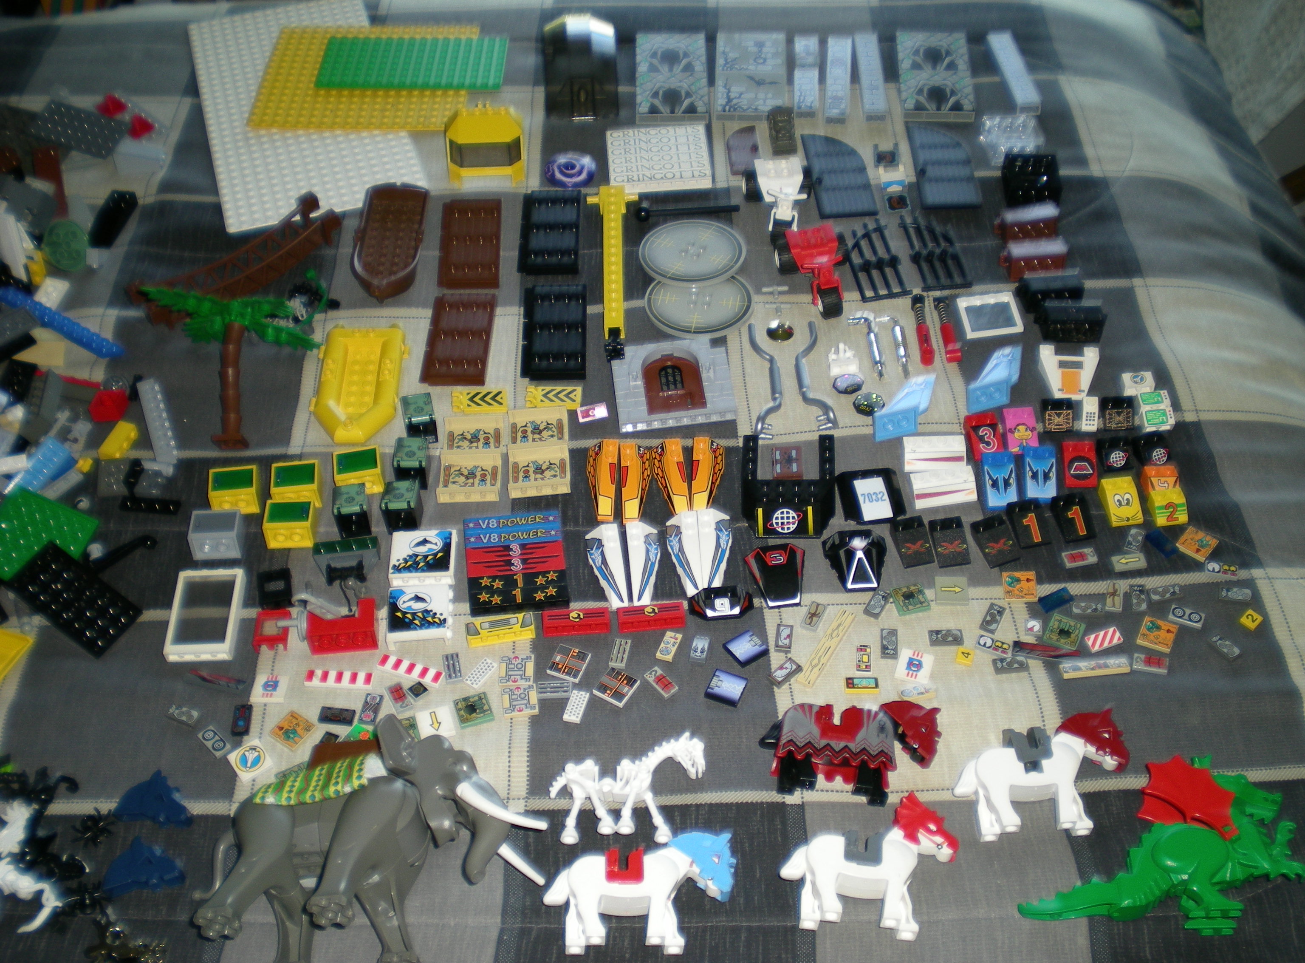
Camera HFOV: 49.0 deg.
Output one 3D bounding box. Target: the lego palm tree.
[{"bbox_3d":[-0.234,-0.066,0.796,0.106,0.042,0.103,-6,58,-3],"label":"lego palm tree"}]

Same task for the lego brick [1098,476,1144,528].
[{"bbox_3d":[0.245,0.010,0.746,0.016,0.011,0.024,-6,50,-5],"label":"lego brick"}]

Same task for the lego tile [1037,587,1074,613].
[{"bbox_3d":[0.196,0.057,0.693,0.016,0.003,0.008,-20,51,-15],"label":"lego tile"}]

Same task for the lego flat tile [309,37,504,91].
[{"bbox_3d":[-0.168,-0.294,1.007,0.128,0.005,0.064,1,45,0],"label":"lego flat tile"}]

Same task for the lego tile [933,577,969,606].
[{"bbox_3d":[0.148,0.054,0.707,0.016,0.003,0.016,2,46,5],"label":"lego tile"}]

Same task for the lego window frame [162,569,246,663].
[{"bbox_3d":[-0.220,0.066,0.707,0.032,0.008,0.050,-2,49,-1],"label":"lego window frame"}]

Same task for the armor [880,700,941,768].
[{"bbox_3d":[0.117,0.114,0.648,0.029,0.013,0.035,6,49,6],"label":"armor"}]

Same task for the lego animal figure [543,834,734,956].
[{"bbox_3d":[-0.005,0.170,0.601,0.081,0.017,0.052,0,49,0],"label":"lego animal figure"}]

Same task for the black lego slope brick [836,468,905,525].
[{"bbox_3d":[0.115,0.007,0.745,0.033,0.011,0.030,-4,49,-3],"label":"black lego slope brick"}]

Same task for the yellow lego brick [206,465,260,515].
[{"bbox_3d":[-0.220,0.005,0.756,0.024,0.016,0.019,-7,49,-4],"label":"yellow lego brick"}]

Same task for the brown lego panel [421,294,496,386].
[{"bbox_3d":[-0.112,-0.083,0.827,0.039,0.009,0.072,0,49,1],"label":"brown lego panel"}]

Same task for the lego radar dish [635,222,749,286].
[{"bbox_3d":[0.024,-0.137,0.858,0.064,0.010,0.064,-1,44,1],"label":"lego radar dish"}]

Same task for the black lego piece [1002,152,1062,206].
[{"bbox_3d":[0.236,-0.187,0.890,0.033,0.021,0.029,2,49,4],"label":"black lego piece"}]

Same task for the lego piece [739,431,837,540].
[{"bbox_3d":[0.071,0.003,0.745,0.048,0.011,0.064,1,49,3],"label":"lego piece"}]

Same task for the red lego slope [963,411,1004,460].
[{"bbox_3d":[0.180,-0.025,0.776,0.016,0.011,0.024,-6,50,-5],"label":"red lego slope"}]

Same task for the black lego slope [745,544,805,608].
[{"bbox_3d":[0.064,0.048,0.719,0.032,0.010,0.031,-6,50,-5],"label":"black lego slope"}]

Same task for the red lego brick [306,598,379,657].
[{"bbox_3d":[-0.150,0.071,0.696,0.032,0.016,0.019,-5,50,-4],"label":"red lego brick"}]

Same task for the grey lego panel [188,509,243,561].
[{"bbox_3d":[-0.221,0.027,0.728,0.024,0.016,0.020,-2,49,-1],"label":"grey lego panel"}]

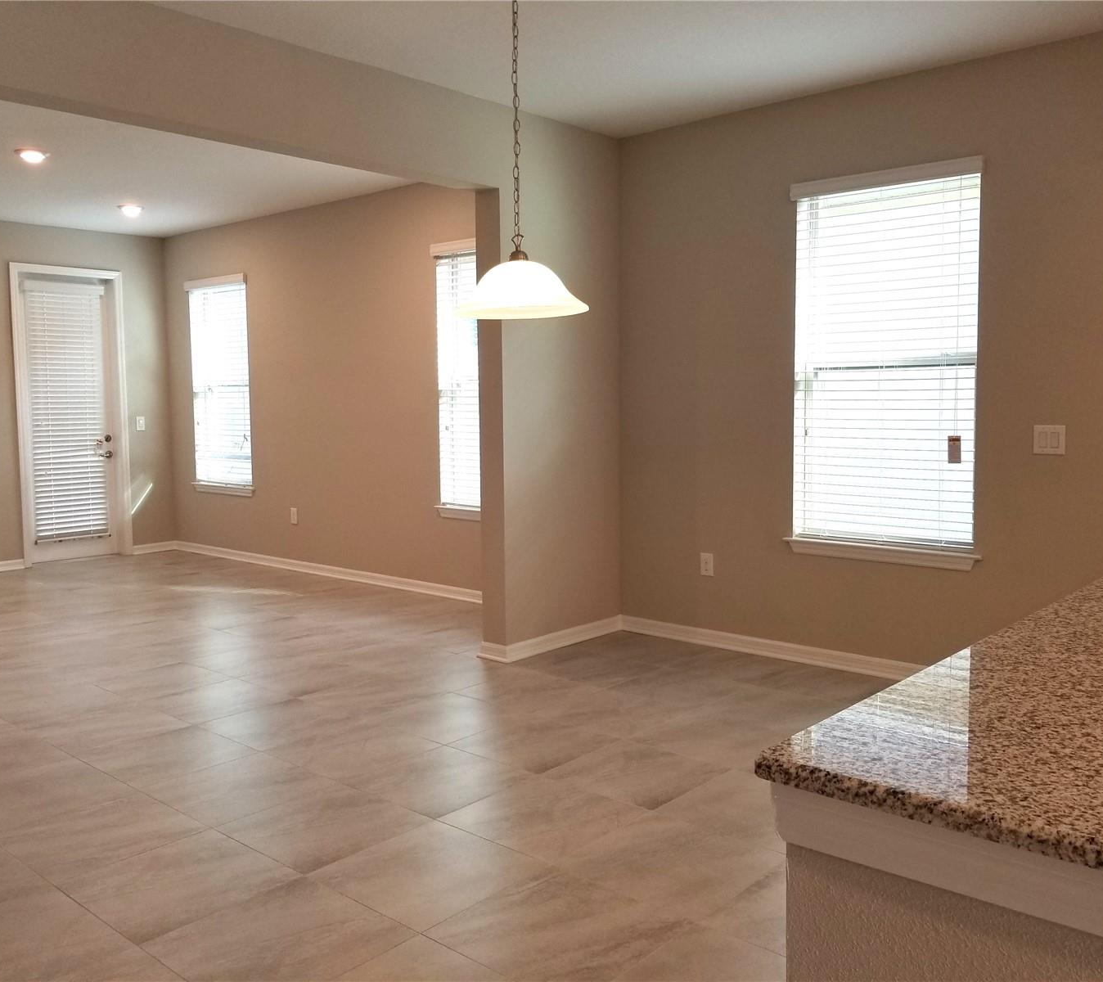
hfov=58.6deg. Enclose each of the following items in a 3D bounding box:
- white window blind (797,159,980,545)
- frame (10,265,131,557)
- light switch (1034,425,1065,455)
[{"bbox_3d":[1.581,-0.620,4.757,0.904,1.777,0.065,4,7,41],"label":"white window blind"},{"bbox_3d":[-4.152,-0.650,8.537,0.100,2.534,0.923,4,7,41],"label":"frame"},{"bbox_3d":[2.164,-0.221,4.279,0.126,0.122,0.012,4,7,41],"label":"light switch"}]

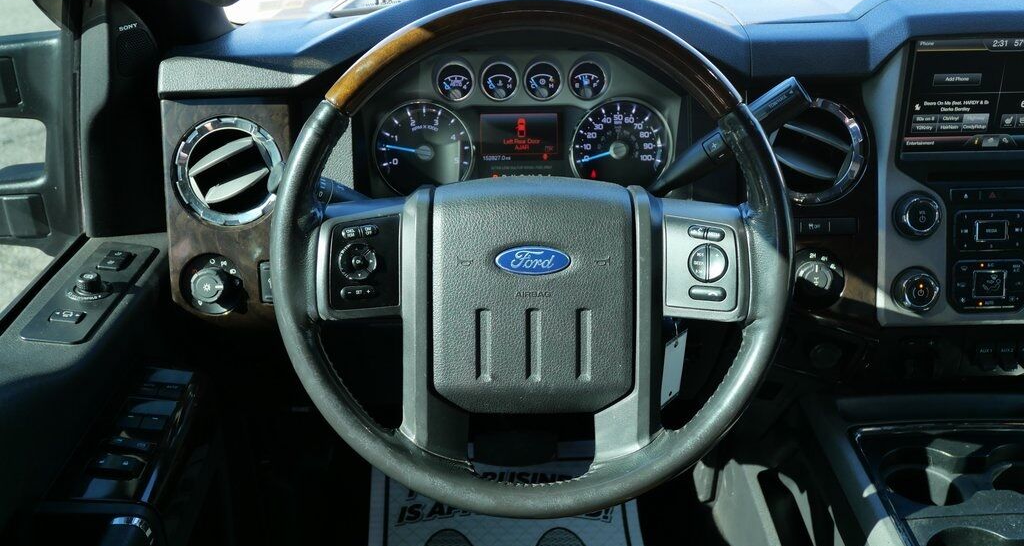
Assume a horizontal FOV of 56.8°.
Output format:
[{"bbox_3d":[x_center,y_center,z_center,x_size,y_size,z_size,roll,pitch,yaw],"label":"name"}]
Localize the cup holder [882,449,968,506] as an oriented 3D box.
[{"bbox_3d":[0.393,0.221,0.919,0.085,0.065,0.085,0,27,0],"label":"cup holder"}]

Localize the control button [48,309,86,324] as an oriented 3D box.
[{"bbox_3d":[-0.381,0.038,0.810,0.024,0.006,0.016,0,27,0],"label":"control button"}]

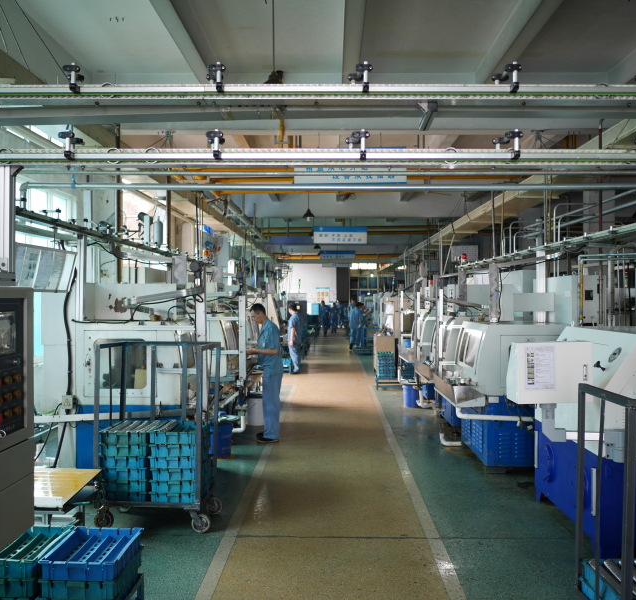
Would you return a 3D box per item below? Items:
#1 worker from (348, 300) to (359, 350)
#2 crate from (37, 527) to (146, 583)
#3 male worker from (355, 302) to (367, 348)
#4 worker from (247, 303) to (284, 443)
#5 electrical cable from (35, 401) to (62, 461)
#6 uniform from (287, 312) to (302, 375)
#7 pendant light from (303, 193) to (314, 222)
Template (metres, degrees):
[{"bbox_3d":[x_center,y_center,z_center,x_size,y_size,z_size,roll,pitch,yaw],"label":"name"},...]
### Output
[{"bbox_3d":[1.310,0.900,24.300,0.480,1.650,0.360,0,0,18],"label":"worker"},{"bbox_3d":[-1.151,1.312,3.580,0.375,0.098,0.500,0,0,-1],"label":"crate"},{"bbox_3d":[1.620,0.920,25.000,0.480,1.600,0.480,0,0,-3],"label":"male worker"},{"bbox_3d":[-0.654,0.890,8.560,0.490,1.690,0.500,0,0,-3],"label":"worker"},{"bbox_3d":[-2.450,1.200,6.300,0.260,0.550,0.100,0,0,0],"label":"electrical cable"},{"bbox_3d":[-0.516,0.900,16.250,0.360,1.660,0.480,0,0,40],"label":"uniform"},{"bbox_3d":[-0.227,-2.335,17.500,0.310,0.760,0.310,0,0,0],"label":"pendant light"}]

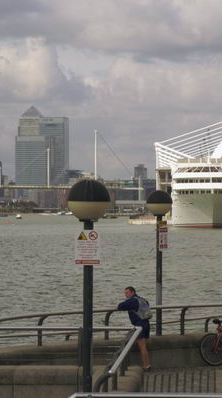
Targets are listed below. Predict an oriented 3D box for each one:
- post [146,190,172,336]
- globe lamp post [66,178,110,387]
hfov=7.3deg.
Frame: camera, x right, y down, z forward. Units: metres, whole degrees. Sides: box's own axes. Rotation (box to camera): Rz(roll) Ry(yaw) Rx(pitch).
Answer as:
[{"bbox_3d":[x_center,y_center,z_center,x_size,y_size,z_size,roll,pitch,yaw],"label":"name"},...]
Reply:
[{"bbox_3d":[0.997,1.326,36.200,0.535,3.050,0.535,0,0,0],"label":"post"},{"bbox_3d":[-0.281,1.229,21.800,0.540,3.000,0.540,0,0,0],"label":"globe lamp post"}]

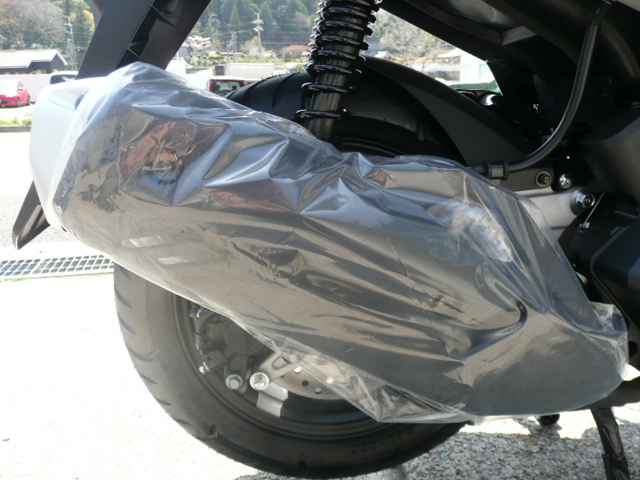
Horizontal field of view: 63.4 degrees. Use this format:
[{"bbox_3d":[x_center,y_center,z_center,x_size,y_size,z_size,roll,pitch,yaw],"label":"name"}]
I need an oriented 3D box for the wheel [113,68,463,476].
[{"bbox_3d":[0.011,0.060,0.664,0.530,0.530,0.143,-2,12,-3],"label":"wheel"}]

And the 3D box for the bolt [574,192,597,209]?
[{"bbox_3d":[0.284,-0.042,0.553,0.016,0.016,0.015,-2,12,-3],"label":"bolt"}]

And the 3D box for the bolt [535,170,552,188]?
[{"bbox_3d":[0.240,-0.065,0.556,0.018,0.018,0.012,-2,12,-3],"label":"bolt"}]

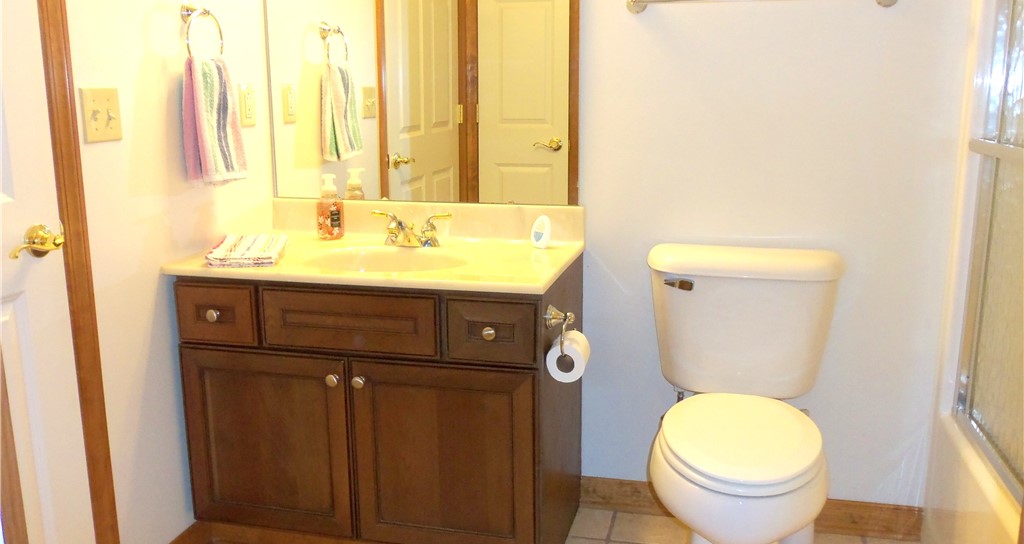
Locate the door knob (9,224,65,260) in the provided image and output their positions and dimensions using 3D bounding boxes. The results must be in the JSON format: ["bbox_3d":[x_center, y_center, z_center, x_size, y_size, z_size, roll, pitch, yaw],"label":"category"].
[{"bbox_3d":[-0.907,-0.050,1.578,0.065,0.066,0.148,2,12,13],"label":"door knob"}]

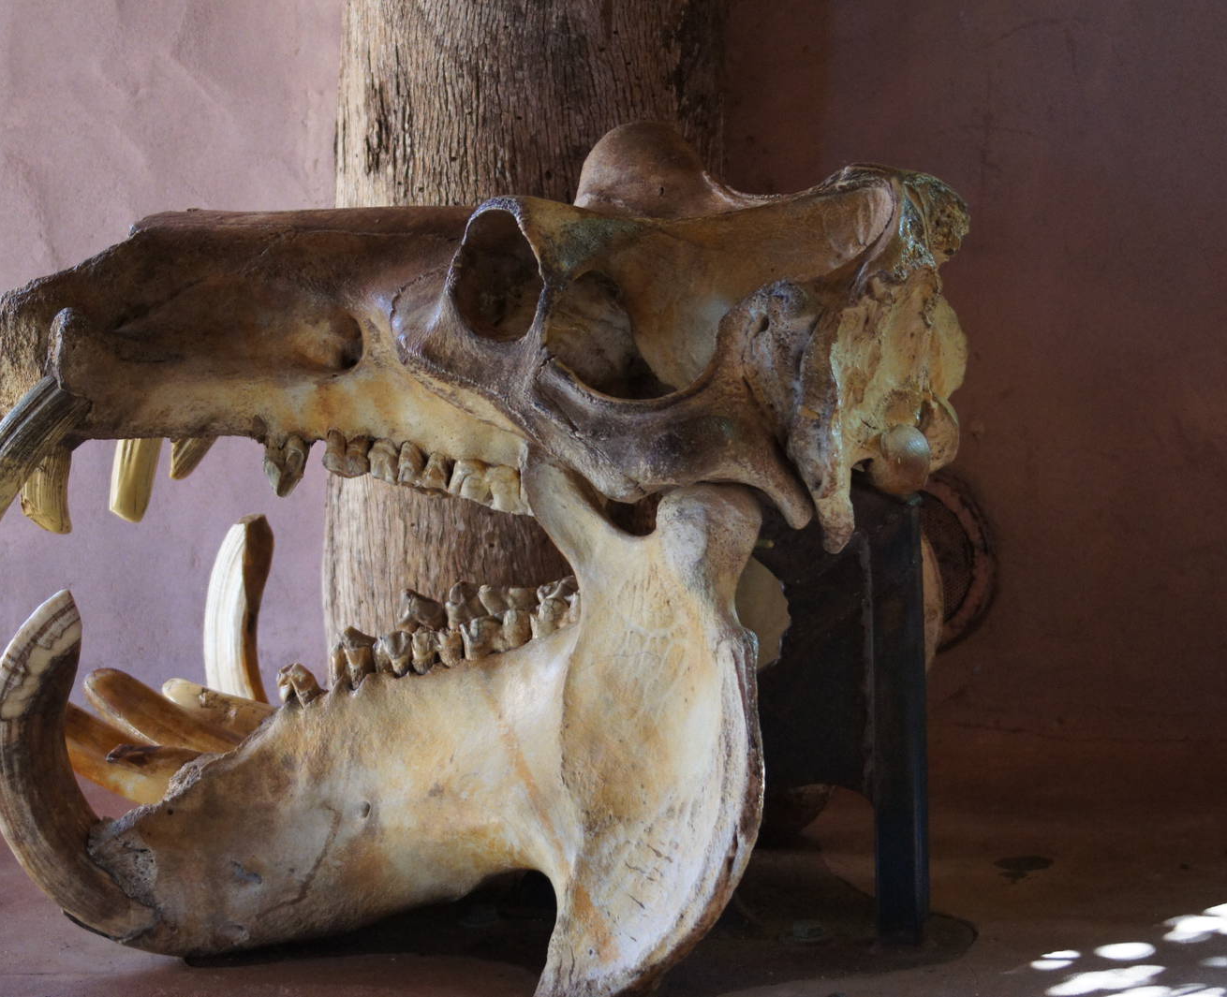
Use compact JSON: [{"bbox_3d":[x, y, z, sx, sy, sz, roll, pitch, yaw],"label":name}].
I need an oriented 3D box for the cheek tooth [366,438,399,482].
[{"bbox_3d":[-0.153,-0.025,3.082,0.020,0.029,0.026,4,11,22],"label":"cheek tooth"}]

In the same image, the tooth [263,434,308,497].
[{"bbox_3d":[-0.219,-0.022,3.108,0.029,0.040,0.023,4,11,22],"label":"tooth"}]

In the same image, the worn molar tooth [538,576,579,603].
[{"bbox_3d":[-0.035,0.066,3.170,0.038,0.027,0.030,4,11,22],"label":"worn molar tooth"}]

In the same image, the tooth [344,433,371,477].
[{"bbox_3d":[-0.170,-0.028,3.089,0.018,0.028,0.024,4,11,22],"label":"tooth"}]

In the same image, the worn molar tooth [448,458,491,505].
[{"bbox_3d":[-0.095,-0.011,3.059,0.027,0.030,0.033,4,11,22],"label":"worn molar tooth"}]

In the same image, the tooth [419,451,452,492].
[{"bbox_3d":[-0.116,-0.017,3.068,0.021,0.026,0.028,4,11,22],"label":"tooth"}]

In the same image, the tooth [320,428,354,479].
[{"bbox_3d":[-0.183,-0.029,3.094,0.021,0.032,0.024,4,11,22],"label":"tooth"}]

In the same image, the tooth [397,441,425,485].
[{"bbox_3d":[-0.134,-0.024,3.075,0.018,0.028,0.027,4,11,22],"label":"tooth"}]

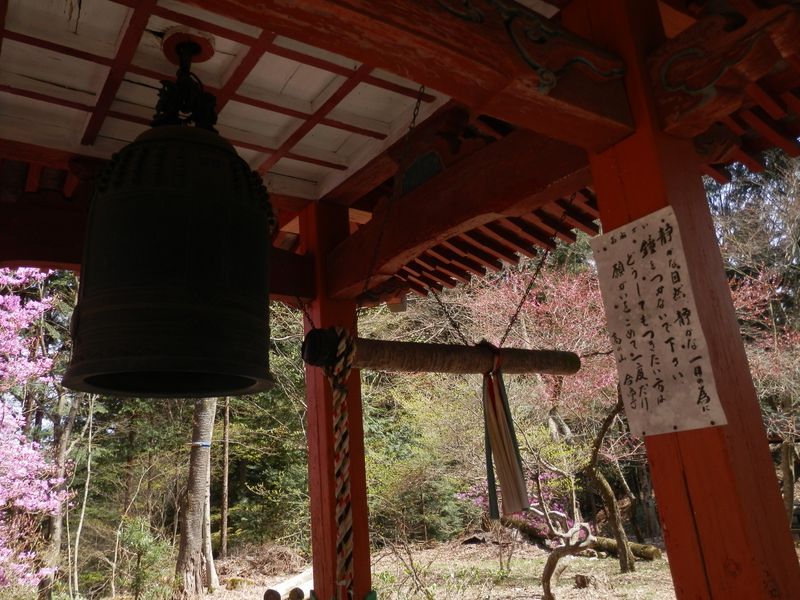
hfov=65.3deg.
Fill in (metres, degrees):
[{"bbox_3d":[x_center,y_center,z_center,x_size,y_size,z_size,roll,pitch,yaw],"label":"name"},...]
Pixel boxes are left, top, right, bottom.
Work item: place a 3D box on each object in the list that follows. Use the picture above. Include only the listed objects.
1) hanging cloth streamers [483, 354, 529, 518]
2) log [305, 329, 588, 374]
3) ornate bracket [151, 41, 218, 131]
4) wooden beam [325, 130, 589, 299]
[{"bbox_3d":[0.518,0.680,3.153,0.160,0.760,0.130,6,-17,-34],"label":"hanging cloth streamers"},{"bbox_3d":[0.293,0.279,3.094,1.601,0.152,0.138,5,-14,-31],"label":"log"},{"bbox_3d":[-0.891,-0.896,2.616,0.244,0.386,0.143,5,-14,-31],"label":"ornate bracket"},{"bbox_3d":[0.163,-0.386,3.167,0.152,0.368,2.231,5,-14,-31],"label":"wooden beam"}]

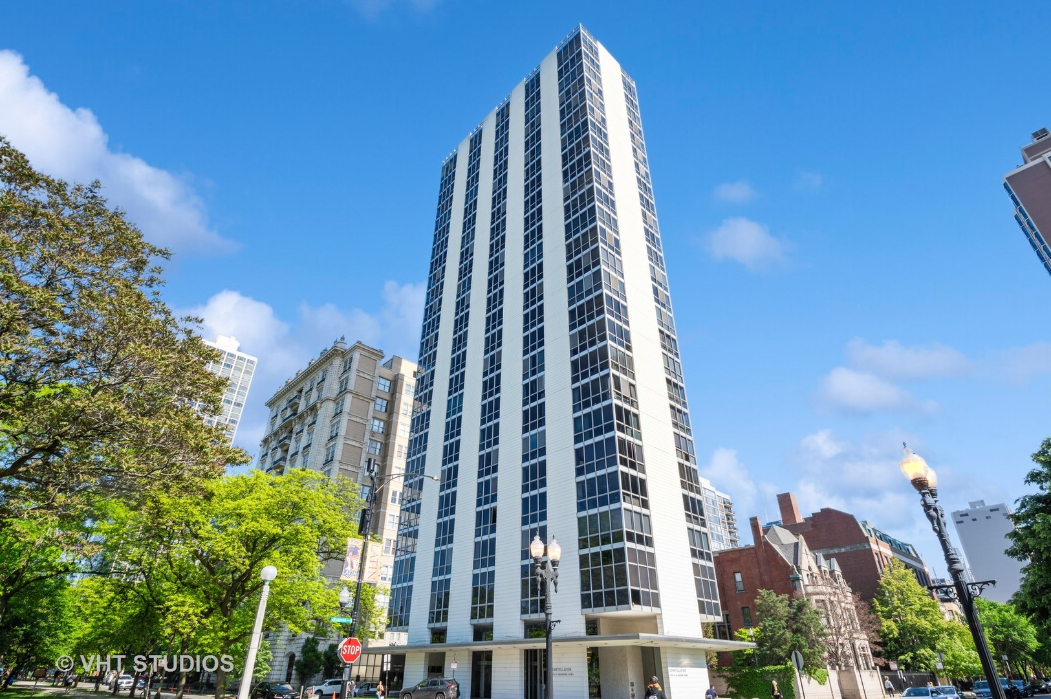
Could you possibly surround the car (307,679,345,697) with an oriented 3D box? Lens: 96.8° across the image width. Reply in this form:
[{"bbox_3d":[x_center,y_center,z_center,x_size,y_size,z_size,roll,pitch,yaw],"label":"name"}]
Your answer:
[{"bbox_3d":[-18.295,32.212,44.408,4.650,1.700,1.870,16,-34,-26],"label":"car"}]

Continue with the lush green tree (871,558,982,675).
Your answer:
[{"bbox_3d":[44.709,30.923,52.981,8.380,13.840,8.380,-18,-35,29],"label":"lush green tree"}]

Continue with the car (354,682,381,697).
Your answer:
[{"bbox_3d":[-14.212,31.239,42.811,4.650,1.480,1.840,-5,-30,9],"label":"car"}]

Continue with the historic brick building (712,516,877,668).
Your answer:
[{"bbox_3d":[26.724,28.261,51.109,13.630,16.160,14.140,25,-39,-37],"label":"historic brick building"}]

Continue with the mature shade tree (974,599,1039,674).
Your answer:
[{"bbox_3d":[76.363,46.661,74.224,7.980,11.920,7.980,-22,-36,33],"label":"mature shade tree"}]

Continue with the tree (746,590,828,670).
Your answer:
[{"bbox_3d":[22.795,25.923,41.014,6.360,8.380,6.060,-12,-32,20],"label":"tree"}]

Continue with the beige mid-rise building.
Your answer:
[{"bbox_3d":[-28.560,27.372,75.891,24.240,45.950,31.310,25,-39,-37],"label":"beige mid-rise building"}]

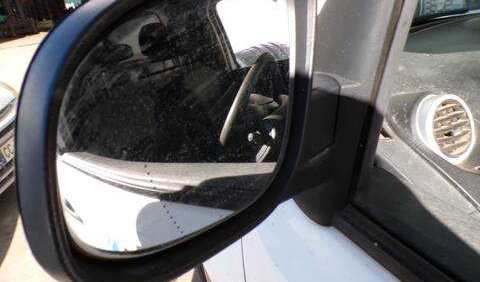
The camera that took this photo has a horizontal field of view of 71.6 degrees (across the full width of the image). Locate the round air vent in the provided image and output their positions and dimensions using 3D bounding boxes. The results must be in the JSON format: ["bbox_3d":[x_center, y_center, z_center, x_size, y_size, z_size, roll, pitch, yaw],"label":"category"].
[{"bbox_3d":[0.266,-0.015,0.433,0.090,0.090,0.025,-13,-1,-24],"label":"round air vent"}]

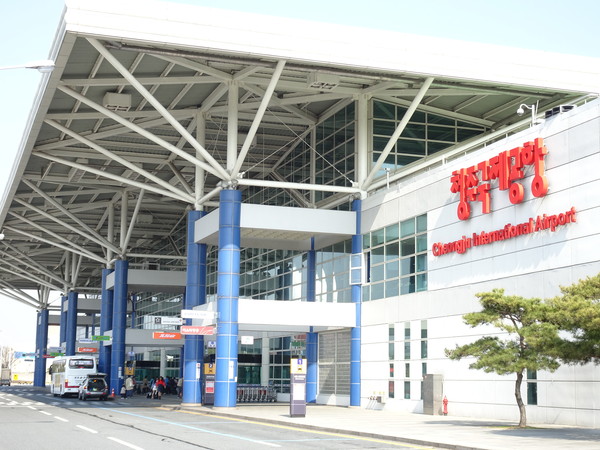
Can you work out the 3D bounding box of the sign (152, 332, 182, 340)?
[{"bbox_3d":[-7.930,6.683,60.432,1.760,0.420,0.150,4,-9,-19],"label":"sign"}]

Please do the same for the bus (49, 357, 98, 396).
[{"bbox_3d":[-19.665,13.222,87.121,2.490,3.400,11.700,4,-9,-19],"label":"bus"}]

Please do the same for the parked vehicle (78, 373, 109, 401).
[{"bbox_3d":[-15.883,12.560,77.414,1.800,1.820,4.500,4,-9,-17],"label":"parked vehicle"}]

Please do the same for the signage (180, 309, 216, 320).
[{"bbox_3d":[-5.438,4.807,53.668,1.800,0.410,0.150,4,-9,-19],"label":"signage"}]

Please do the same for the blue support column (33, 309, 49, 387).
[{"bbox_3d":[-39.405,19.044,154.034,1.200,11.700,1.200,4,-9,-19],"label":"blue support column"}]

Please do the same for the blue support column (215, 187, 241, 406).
[{"bbox_3d":[-3.904,3.996,54.392,1.140,11.700,1.140,4,-9,-19],"label":"blue support column"}]

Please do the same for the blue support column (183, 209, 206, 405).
[{"bbox_3d":[-6.383,5.027,61.224,1.140,11.700,1.140,4,-9,-19],"label":"blue support column"}]

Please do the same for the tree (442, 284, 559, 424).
[{"bbox_3d":[7.325,4.755,36.368,4.150,4.950,4.000,-1,-9,11],"label":"tree"}]

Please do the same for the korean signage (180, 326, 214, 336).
[{"bbox_3d":[-5.450,5.642,53.538,1.780,0.430,0.150,4,-9,-19],"label":"korean signage"}]

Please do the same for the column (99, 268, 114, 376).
[{"bbox_3d":[-18.203,10.091,94.742,1.140,11.700,1.140,4,-9,-19],"label":"column"}]

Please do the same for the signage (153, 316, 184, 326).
[{"bbox_3d":[-7.908,5.814,60.571,1.740,0.430,0.150,4,-9,-19],"label":"signage"}]

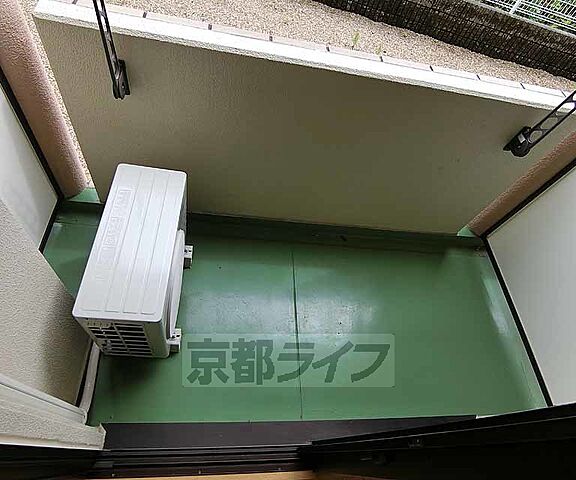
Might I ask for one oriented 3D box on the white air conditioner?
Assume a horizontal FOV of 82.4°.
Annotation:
[{"bbox_3d":[-0.698,0.113,1.628,0.310,0.545,0.765,5,56,-12],"label":"white air conditioner"}]

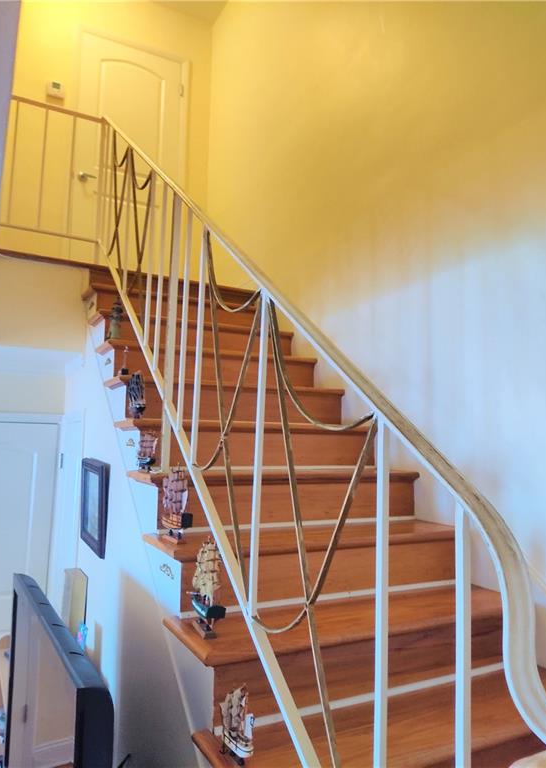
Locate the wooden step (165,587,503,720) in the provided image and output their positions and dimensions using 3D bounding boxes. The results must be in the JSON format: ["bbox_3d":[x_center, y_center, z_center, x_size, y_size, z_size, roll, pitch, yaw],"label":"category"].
[{"bbox_3d":[0.261,0.748,1.725,1.094,0.174,0.303,3,-6,-25],"label":"wooden step"}]

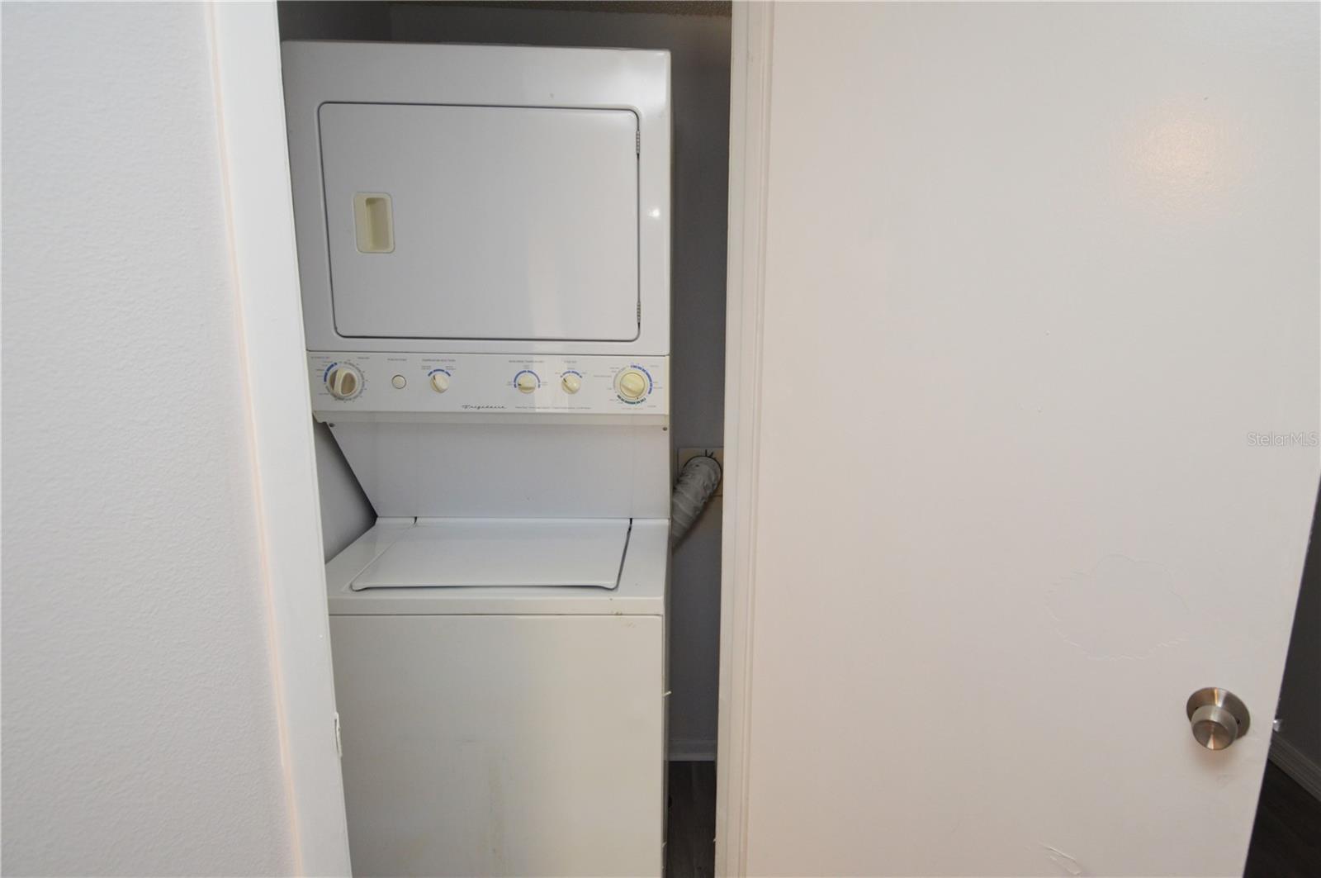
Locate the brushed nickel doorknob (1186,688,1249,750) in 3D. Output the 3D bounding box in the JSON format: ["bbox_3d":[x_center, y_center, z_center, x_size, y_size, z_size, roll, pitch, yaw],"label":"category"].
[{"bbox_3d":[0.720,0.369,0.856,0.067,0.067,0.062,11,15,43],"label":"brushed nickel doorknob"}]

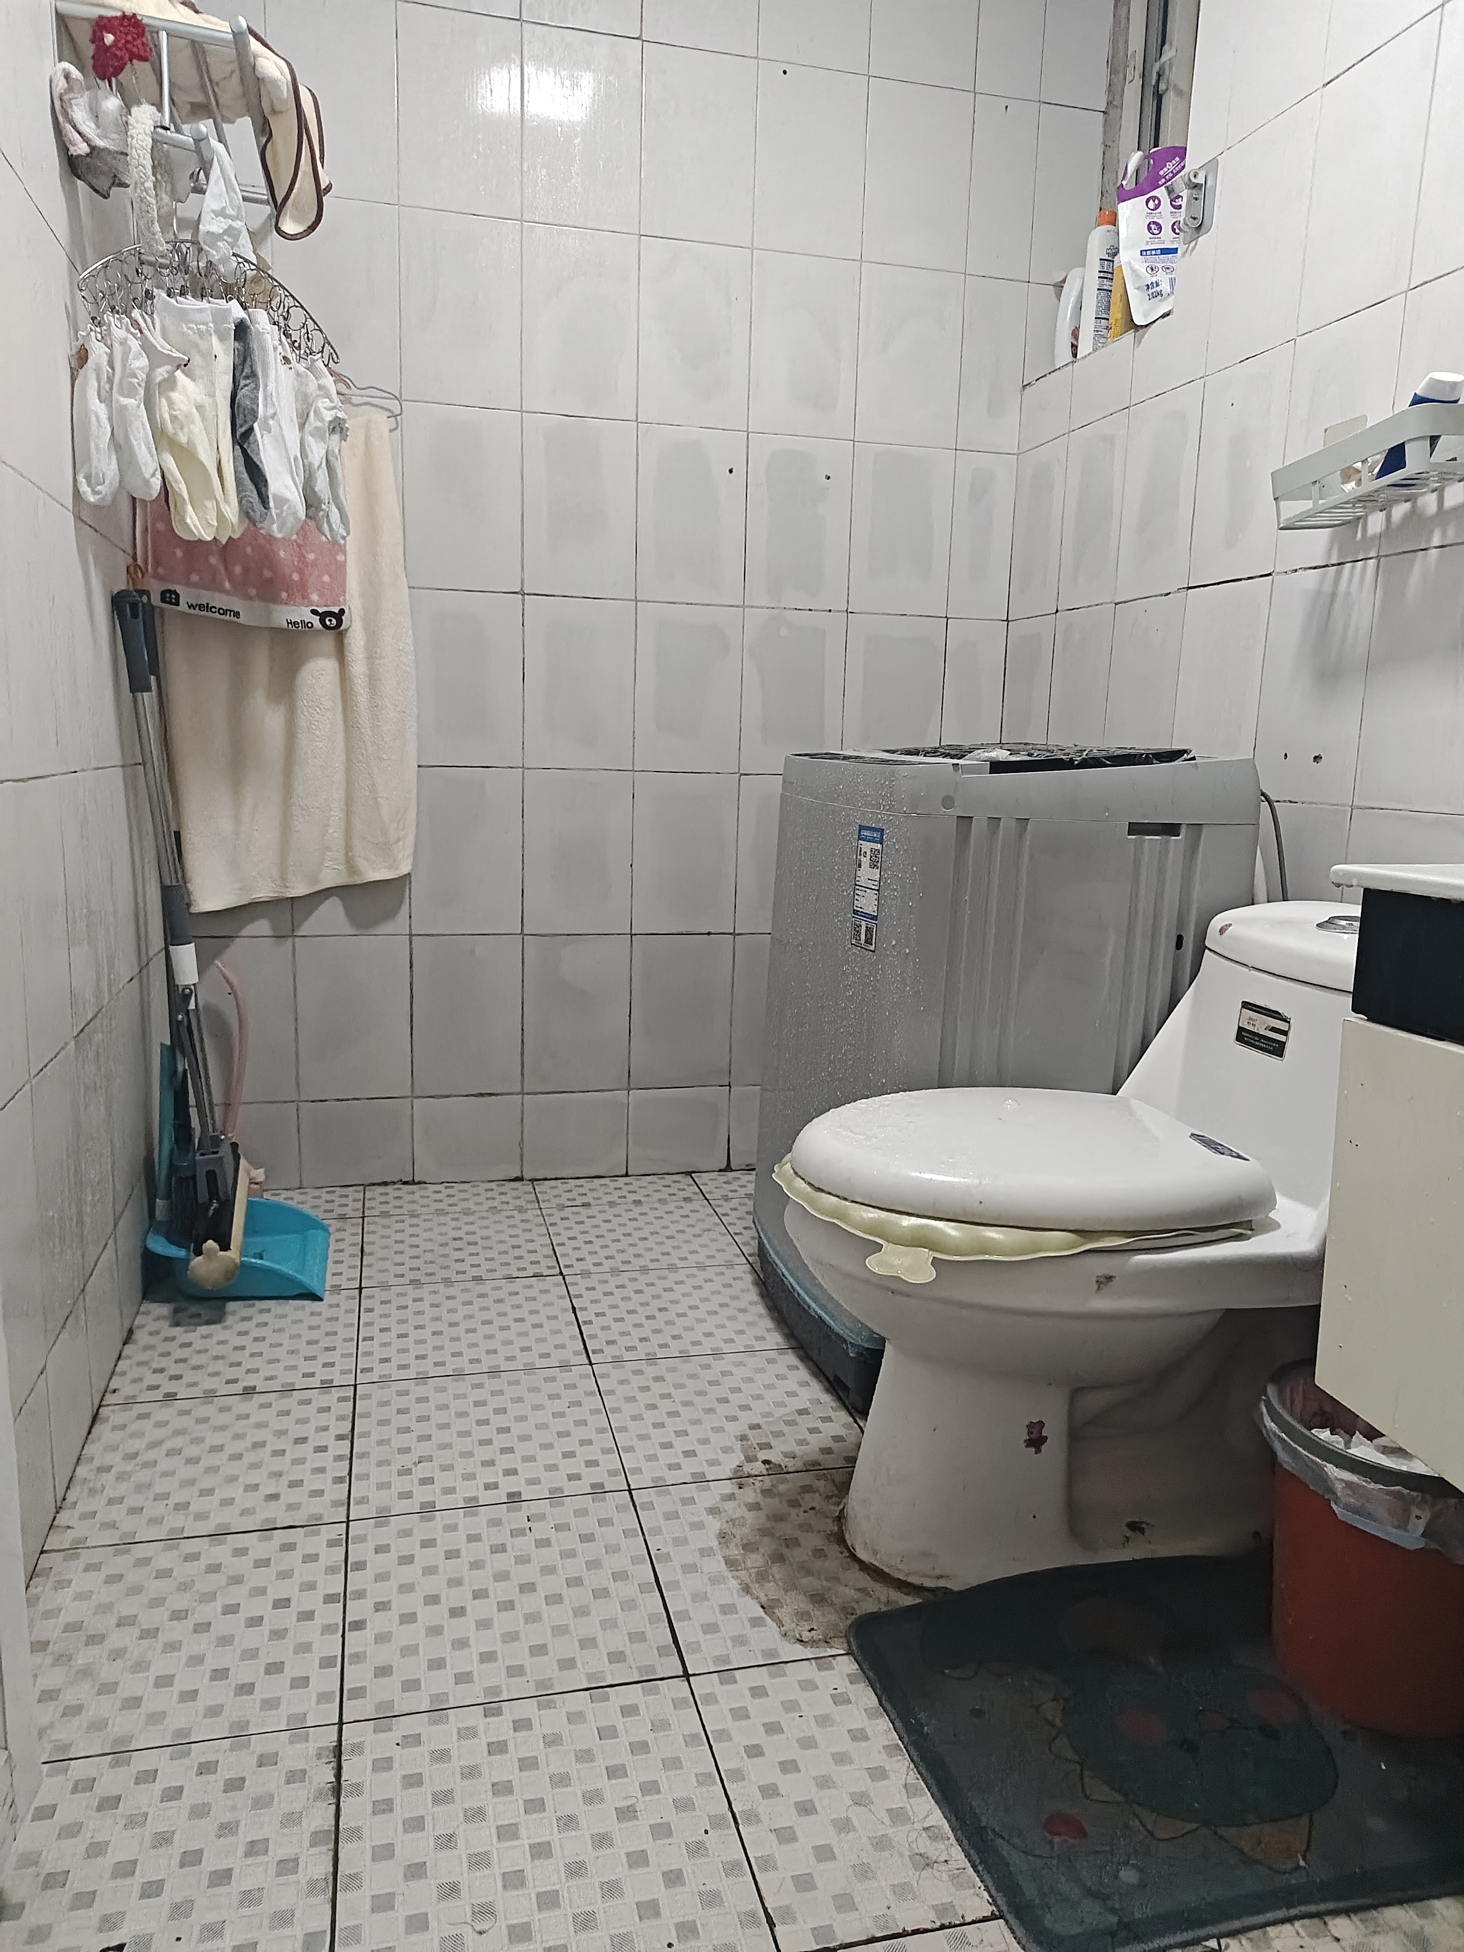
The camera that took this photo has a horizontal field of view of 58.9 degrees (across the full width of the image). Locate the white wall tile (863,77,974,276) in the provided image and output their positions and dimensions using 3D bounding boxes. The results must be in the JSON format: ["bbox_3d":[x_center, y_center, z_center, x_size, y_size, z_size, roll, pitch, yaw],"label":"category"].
[{"bbox_3d":[0.332,-1.419,2.308,0.199,0.299,0.010,-1,10,-14],"label":"white wall tile"}]

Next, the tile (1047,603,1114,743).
[{"bbox_3d":[0.605,-0.481,2.246,0.010,0.300,0.195,-1,11,-15],"label":"tile"}]

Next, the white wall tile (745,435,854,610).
[{"bbox_3d":[0.121,-0.826,2.371,0.198,0.299,0.011,-1,10,-14],"label":"white wall tile"}]

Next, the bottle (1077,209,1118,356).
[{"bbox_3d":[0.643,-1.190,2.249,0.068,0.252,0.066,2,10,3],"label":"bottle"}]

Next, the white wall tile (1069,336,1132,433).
[{"bbox_3d":[0.622,-0.988,2.166,0.010,0.119,0.197,-1,10,-16],"label":"white wall tile"}]

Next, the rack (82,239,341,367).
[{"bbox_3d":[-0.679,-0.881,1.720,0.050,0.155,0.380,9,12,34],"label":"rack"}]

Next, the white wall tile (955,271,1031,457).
[{"bbox_3d":[0.482,-1.127,2.405,0.126,0.301,0.010,-1,11,-14],"label":"white wall tile"}]

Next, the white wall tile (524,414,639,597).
[{"bbox_3d":[-0.266,-0.818,2.271,0.199,0.299,0.010,-1,10,-14],"label":"white wall tile"}]

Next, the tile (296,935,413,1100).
[{"bbox_3d":[-0.678,0.077,2.334,0.199,0.299,0.010,-1,10,-14],"label":"tile"}]

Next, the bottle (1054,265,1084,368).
[{"bbox_3d":[0.618,-1.179,2.328,0.080,0.200,0.060,-1,10,-16],"label":"bottle"}]

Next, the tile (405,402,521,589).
[{"bbox_3d":[-0.460,-0.815,2.224,0.199,0.299,0.010,-1,10,-14],"label":"tile"}]

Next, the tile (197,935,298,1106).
[{"bbox_3d":[-0.869,0.081,2.282,0.194,0.301,0.010,-1,11,-14],"label":"tile"}]

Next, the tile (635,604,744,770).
[{"bbox_3d":[-0.080,-0.524,2.367,0.199,0.300,0.010,-1,10,-14],"label":"tile"}]

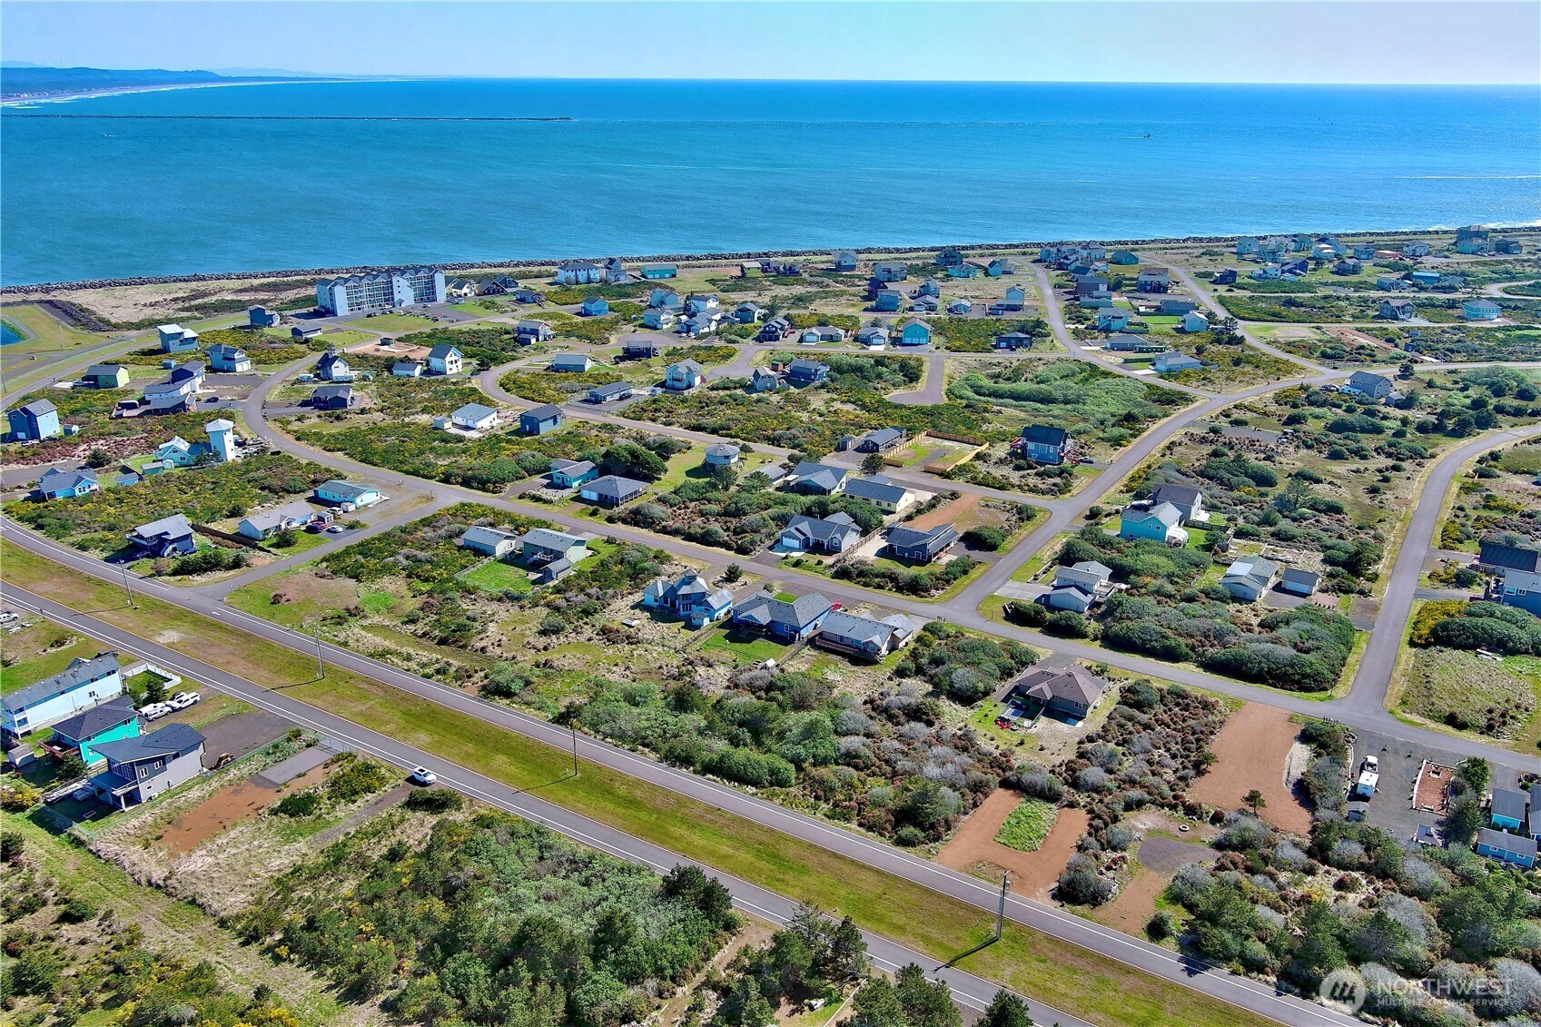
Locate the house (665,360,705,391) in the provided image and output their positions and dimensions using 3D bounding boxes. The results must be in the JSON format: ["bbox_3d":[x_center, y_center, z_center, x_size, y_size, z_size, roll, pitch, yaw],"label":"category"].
[{"bbox_3d":[-32.920,-53.730,475.960,10.100,9.000,12.000,10,22,25],"label":"house"}]

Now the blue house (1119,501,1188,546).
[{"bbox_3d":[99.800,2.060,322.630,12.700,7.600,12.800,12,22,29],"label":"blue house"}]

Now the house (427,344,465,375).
[{"bbox_3d":[-137.440,-65.100,523.520,10.700,10.300,9.200,11,22,28],"label":"house"}]

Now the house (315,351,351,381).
[{"bbox_3d":[-165.360,-56.520,471.120,8.400,9.800,10.500,-14,24,-35],"label":"house"}]

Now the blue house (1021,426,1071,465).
[{"bbox_3d":[84.320,-21.650,378.960,14.000,8.700,11.300,11,22,28],"label":"blue house"}]

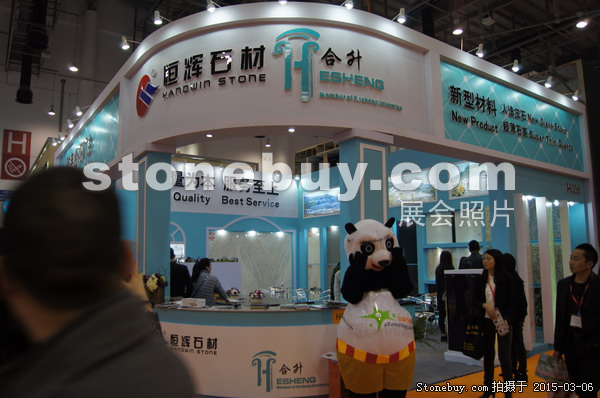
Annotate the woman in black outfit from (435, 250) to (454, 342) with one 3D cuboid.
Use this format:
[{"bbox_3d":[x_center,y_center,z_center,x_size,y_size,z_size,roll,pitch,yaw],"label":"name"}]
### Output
[{"bbox_3d":[2.698,1.761,8.127,0.450,1.620,0.320,-4,-7,27],"label":"woman in black outfit"}]

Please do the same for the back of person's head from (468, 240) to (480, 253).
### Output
[{"bbox_3d":[2.918,0.801,7.500,0.180,0.230,0.210,-4,-7,25],"label":"back of person's head"}]

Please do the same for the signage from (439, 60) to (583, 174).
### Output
[{"bbox_3d":[3.784,-1.238,7.585,4.500,1.120,0.080,5,-8,-36],"label":"signage"}]

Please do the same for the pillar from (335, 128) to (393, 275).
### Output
[{"bbox_3d":[0.779,0.723,5.327,0.600,3.000,0.380,5,-8,-36],"label":"pillar"}]

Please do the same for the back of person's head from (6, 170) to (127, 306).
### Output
[{"bbox_3d":[-0.374,0.070,0.710,0.180,0.245,0.220,2,-7,-16],"label":"back of person's head"}]

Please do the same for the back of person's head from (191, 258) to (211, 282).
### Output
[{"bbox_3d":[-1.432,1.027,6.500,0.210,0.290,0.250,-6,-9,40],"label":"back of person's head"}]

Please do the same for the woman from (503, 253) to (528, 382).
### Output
[{"bbox_3d":[2.686,1.472,5.752,0.310,1.590,0.440,-7,-9,44],"label":"woman"}]

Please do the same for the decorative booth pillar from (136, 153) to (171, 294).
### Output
[{"bbox_3d":[-2.010,0.856,6.035,0.360,2.920,0.500,5,-8,-36],"label":"decorative booth pillar"}]

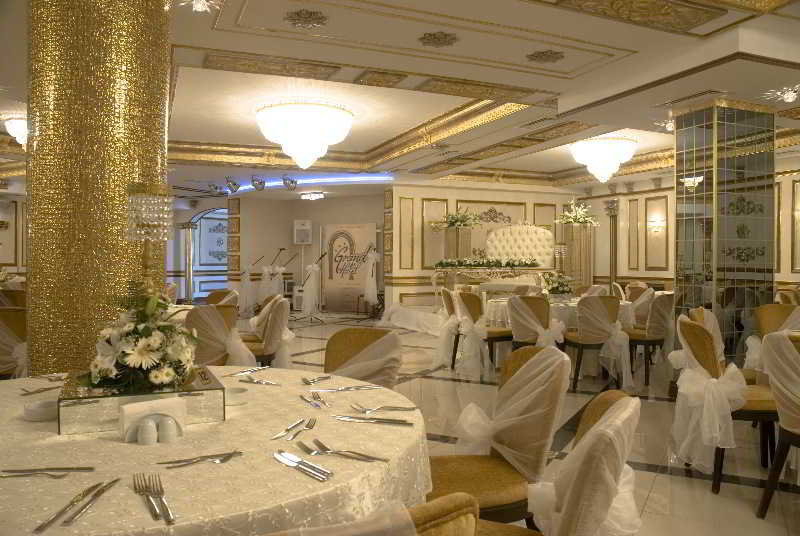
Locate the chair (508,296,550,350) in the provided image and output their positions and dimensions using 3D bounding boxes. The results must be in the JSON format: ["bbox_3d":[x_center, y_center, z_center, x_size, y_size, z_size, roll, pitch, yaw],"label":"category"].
[{"bbox_3d":[1.330,0.720,6.008,0.480,0.910,0.580,0,1,20],"label":"chair"}]

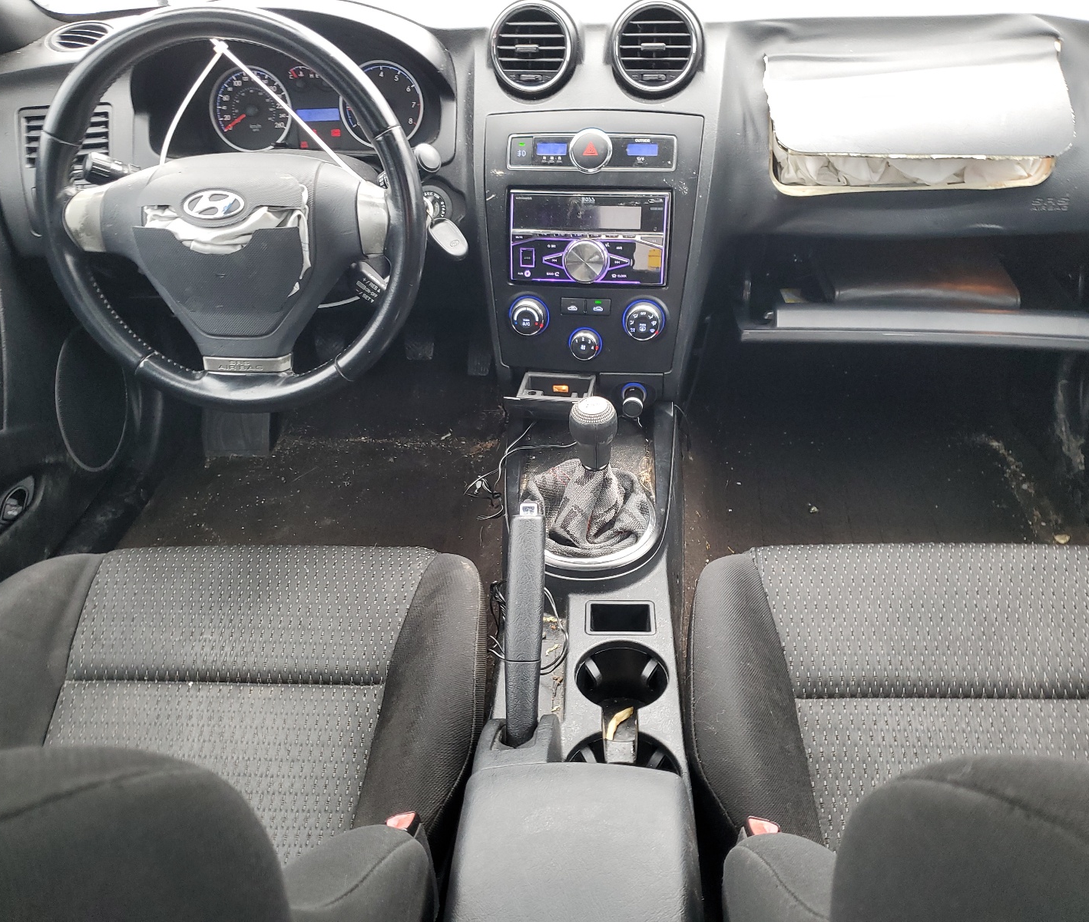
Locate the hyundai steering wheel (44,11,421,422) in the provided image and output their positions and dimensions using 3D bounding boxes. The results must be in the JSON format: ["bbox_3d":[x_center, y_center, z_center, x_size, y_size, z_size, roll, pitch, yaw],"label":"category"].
[{"bbox_3d":[-0.305,-0.242,0.925,0.385,0.385,0.090,1,17,3],"label":"hyundai steering wheel"}]

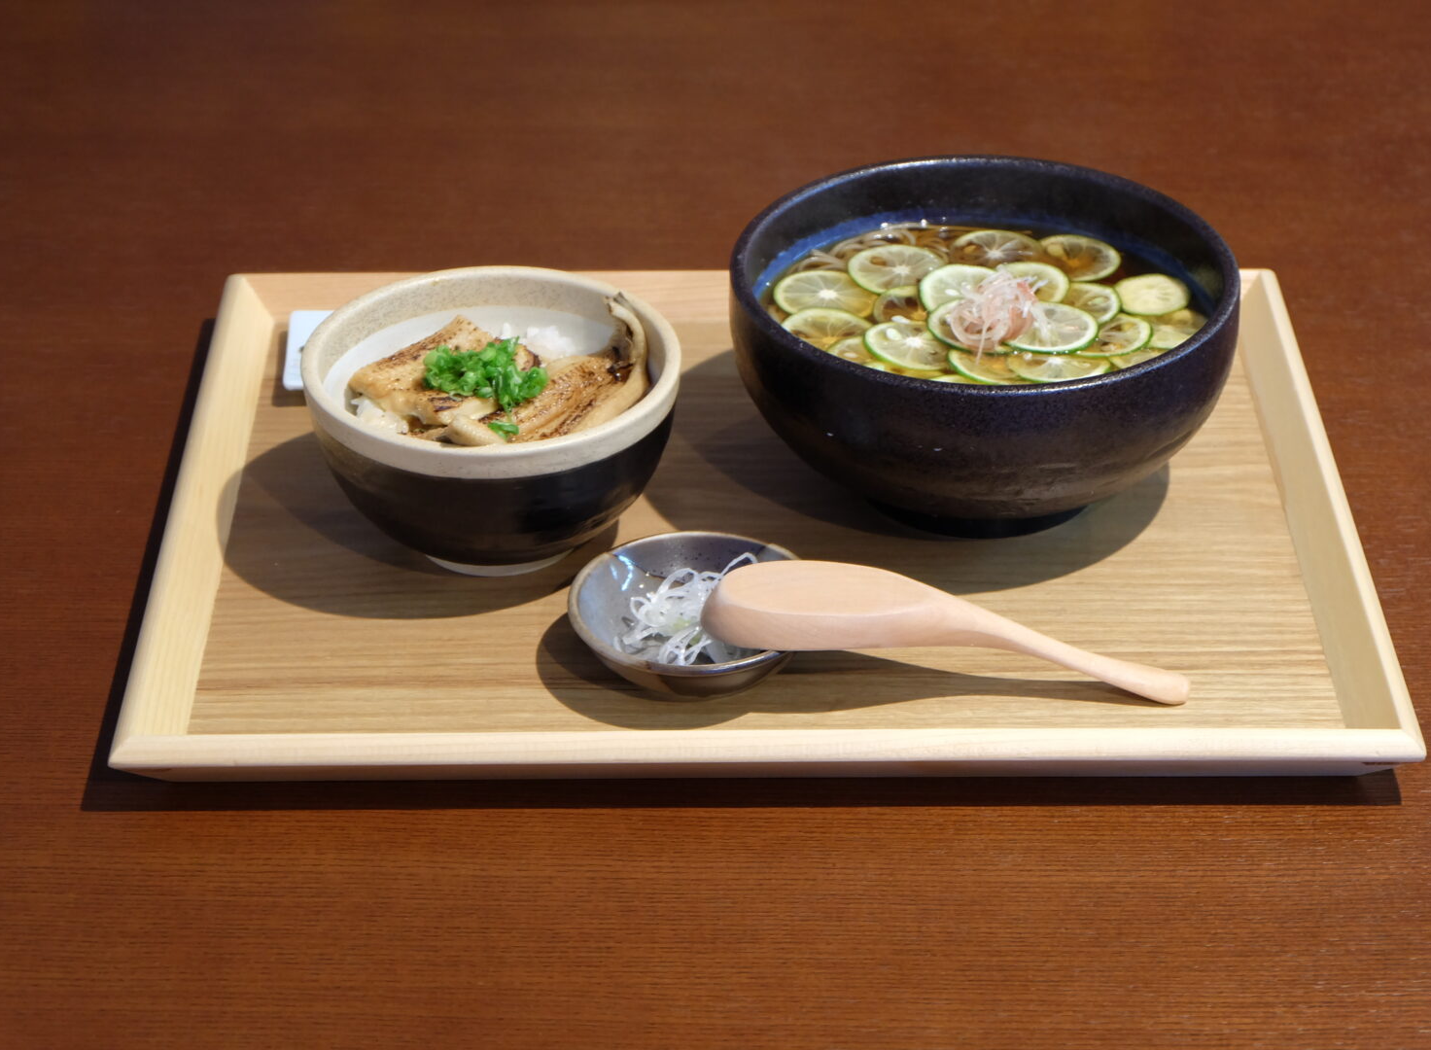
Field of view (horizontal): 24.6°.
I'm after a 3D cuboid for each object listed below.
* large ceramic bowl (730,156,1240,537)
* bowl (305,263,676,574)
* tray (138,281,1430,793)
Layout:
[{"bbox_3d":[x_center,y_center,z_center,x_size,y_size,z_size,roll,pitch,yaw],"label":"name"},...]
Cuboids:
[{"bbox_3d":[0.097,-0.059,1.204,0.182,0.087,0.182,0,33,0],"label":"large ceramic bowl"},{"bbox_3d":[-0.079,-0.031,1.172,0.133,0.075,0.133,0,33,0],"label":"bowl"},{"bbox_3d":[0.016,-0.005,1.200,0.425,0.024,0.323,0,33,0],"label":"tray"}]

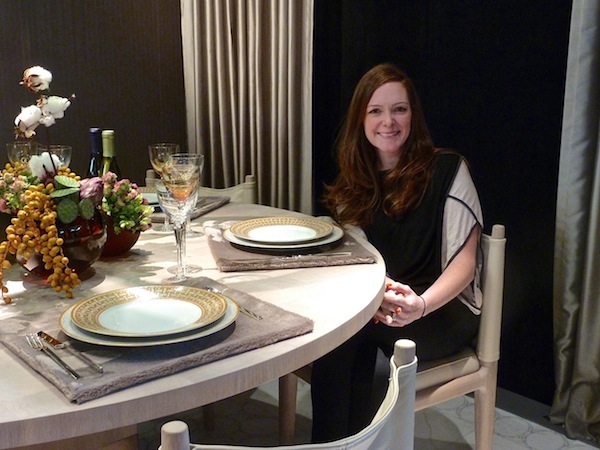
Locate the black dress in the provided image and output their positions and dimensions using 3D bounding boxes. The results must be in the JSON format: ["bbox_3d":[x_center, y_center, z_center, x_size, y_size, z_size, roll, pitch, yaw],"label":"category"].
[{"bbox_3d":[0.219,0.216,1.958,0.460,0.820,0.560,11,17,40],"label":"black dress"}]

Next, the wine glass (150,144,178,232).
[{"bbox_3d":[-0.375,-0.102,2.019,0.084,0.238,0.084,0,13,0],"label":"wine glass"}]

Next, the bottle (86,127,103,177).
[{"bbox_3d":[-0.512,-0.095,1.847,0.079,0.298,0.079,0,13,0],"label":"bottle"}]

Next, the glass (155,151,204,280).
[{"bbox_3d":[-0.260,0.002,1.565,0.096,0.240,0.096,0,13,0],"label":"glass"}]

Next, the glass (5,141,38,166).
[{"bbox_3d":[-0.760,-0.107,2.019,0.084,0.236,0.084,0,13,0],"label":"glass"}]

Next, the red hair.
[{"bbox_3d":[0.213,-0.220,1.935,0.300,0.420,0.260,3,13,11],"label":"red hair"}]

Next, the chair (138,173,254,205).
[{"bbox_3d":[-0.487,0.214,2.799,0.500,0.760,0.510,5,14,20],"label":"chair"}]

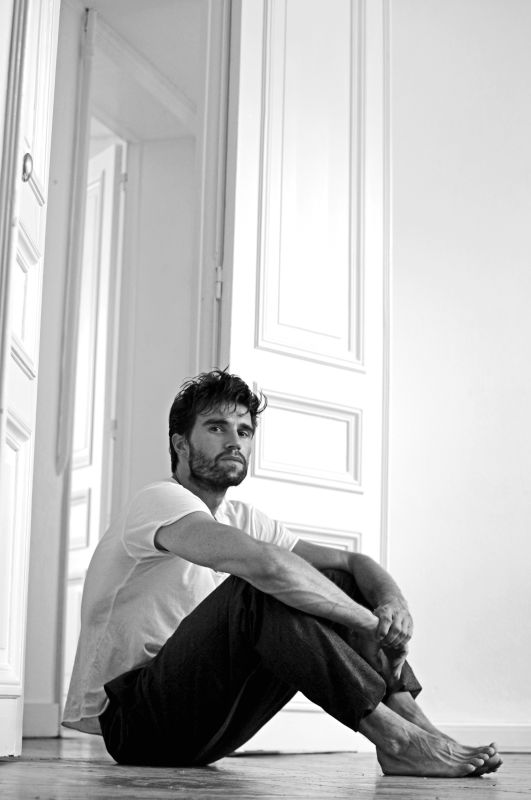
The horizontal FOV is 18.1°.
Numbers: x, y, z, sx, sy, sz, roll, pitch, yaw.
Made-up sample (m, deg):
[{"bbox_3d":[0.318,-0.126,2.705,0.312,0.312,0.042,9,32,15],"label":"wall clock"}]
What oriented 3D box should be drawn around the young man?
[{"bbox_3d":[0.010,0.350,3.520,0.970,0.845,0.520,-4,-12,25],"label":"young man"}]

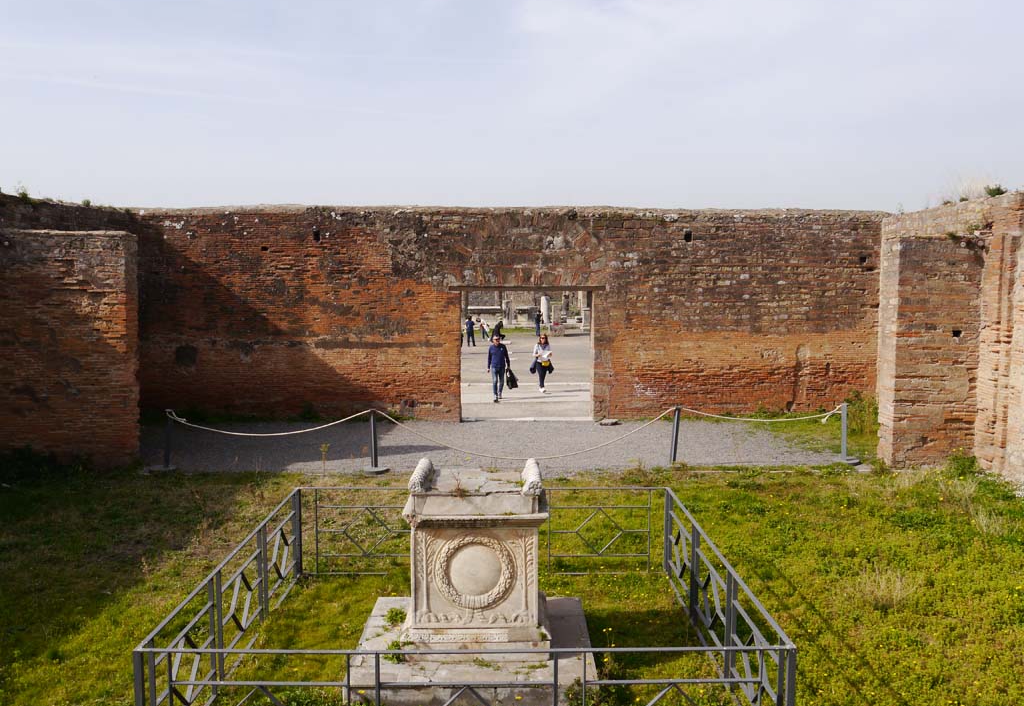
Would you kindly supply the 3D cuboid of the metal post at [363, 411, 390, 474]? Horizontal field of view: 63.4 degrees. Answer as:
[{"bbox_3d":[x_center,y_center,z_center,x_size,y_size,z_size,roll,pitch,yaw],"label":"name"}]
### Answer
[{"bbox_3d":[-2.285,1.470,13.725,0.420,1.010,0.420,-1,5,0],"label":"metal post"}]

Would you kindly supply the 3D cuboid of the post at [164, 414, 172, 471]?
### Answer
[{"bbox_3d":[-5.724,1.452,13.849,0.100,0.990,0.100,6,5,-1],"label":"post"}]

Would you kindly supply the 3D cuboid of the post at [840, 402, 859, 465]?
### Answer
[{"bbox_3d":[5.815,1.406,14.465,0.420,1.010,0.420,-1,5,0],"label":"post"}]

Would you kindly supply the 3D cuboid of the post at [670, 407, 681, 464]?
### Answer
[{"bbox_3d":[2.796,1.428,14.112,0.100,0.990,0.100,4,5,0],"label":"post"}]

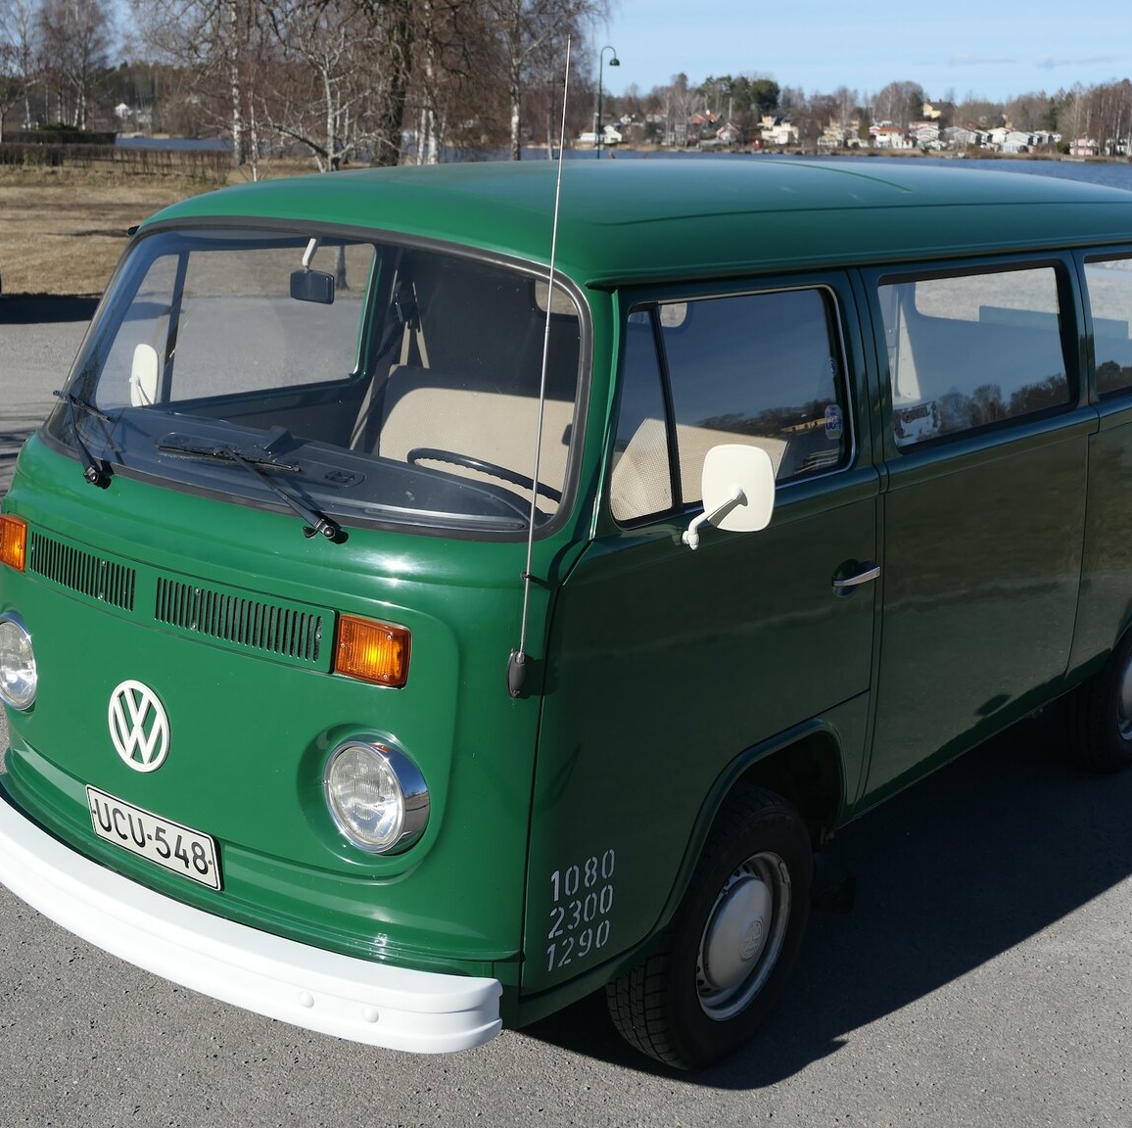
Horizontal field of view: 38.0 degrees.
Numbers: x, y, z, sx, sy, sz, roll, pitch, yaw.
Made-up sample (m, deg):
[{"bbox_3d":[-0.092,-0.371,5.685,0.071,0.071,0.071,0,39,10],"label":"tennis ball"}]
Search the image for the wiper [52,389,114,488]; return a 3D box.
[{"bbox_3d":[-1.095,-0.293,3.657,0.043,0.162,0.479,20,1,-37],"label":"wiper"}]

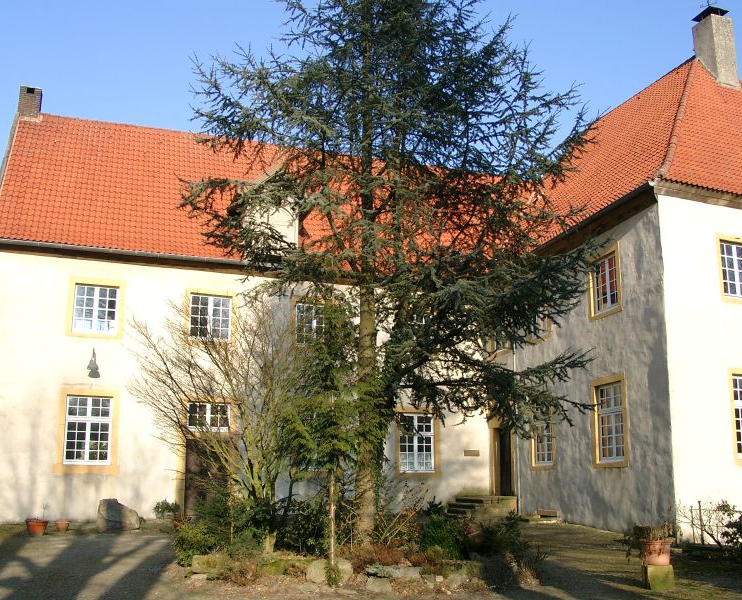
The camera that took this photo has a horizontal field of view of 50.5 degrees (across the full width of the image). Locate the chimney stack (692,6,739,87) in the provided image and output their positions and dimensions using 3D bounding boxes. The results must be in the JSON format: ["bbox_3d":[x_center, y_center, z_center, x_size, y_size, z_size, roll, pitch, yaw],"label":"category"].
[{"bbox_3d":[12.566,-9.035,28.671,0.961,2.904,0.937,5,-14,-19],"label":"chimney stack"}]

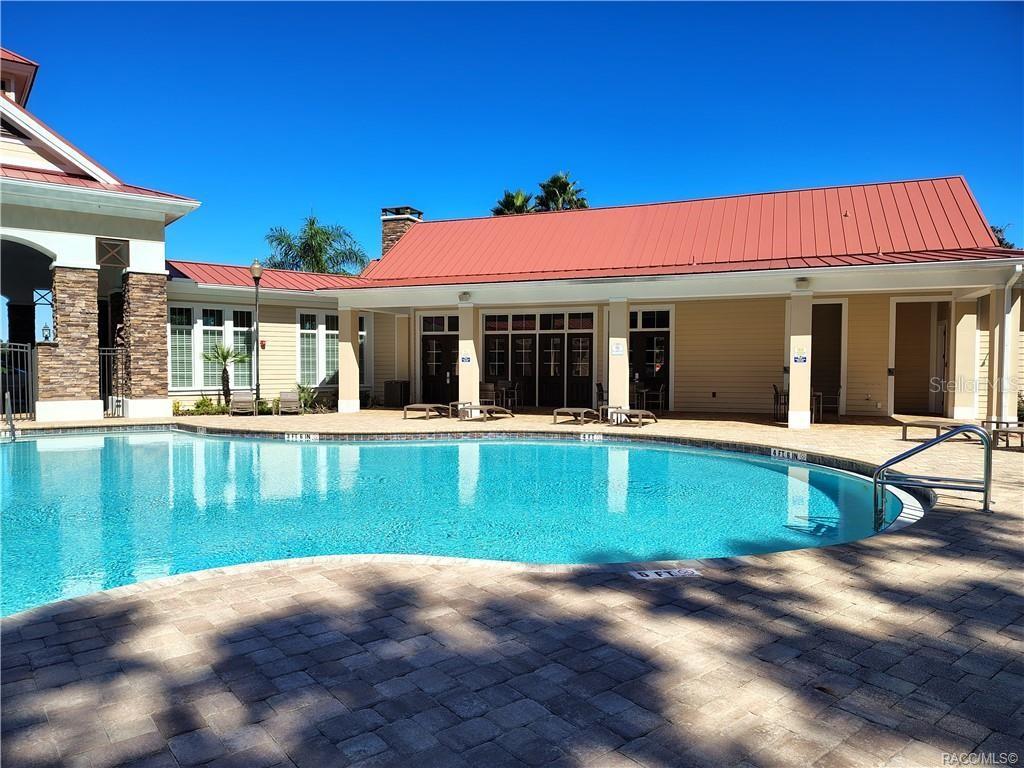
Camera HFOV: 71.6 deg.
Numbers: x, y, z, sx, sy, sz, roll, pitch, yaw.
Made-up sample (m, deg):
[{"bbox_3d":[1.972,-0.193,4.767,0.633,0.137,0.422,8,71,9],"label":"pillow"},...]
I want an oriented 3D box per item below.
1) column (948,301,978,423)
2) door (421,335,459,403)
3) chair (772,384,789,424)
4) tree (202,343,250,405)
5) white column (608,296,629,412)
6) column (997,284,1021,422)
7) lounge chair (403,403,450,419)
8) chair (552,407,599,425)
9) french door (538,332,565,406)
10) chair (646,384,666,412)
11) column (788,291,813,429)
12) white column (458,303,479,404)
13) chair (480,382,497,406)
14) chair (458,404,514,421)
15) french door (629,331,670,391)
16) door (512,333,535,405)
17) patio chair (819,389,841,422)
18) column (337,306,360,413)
[{"bbox_3d":[11.847,-0.612,18.575,0.450,3.050,0.440,1,2,22],"label":"column"},{"bbox_3d":[-2.321,-0.485,25.165,1.850,2.440,0.100,1,2,22],"label":"door"},{"bbox_3d":[7.101,0.473,18.422,0.600,0.900,0.580,1,2,22],"label":"chair"},{"bbox_3d":[-8.801,-0.234,21.850,1.420,2.090,1.420,-1,2,-22],"label":"tree"},{"bbox_3d":[2.749,-0.586,17.980,0.450,3.080,0.450,1,2,22],"label":"white column"},{"bbox_3d":[9.984,-0.460,14.412,0.427,3.020,0.427,1,2,22],"label":"column"},{"bbox_3d":[-2.064,0.726,19.051,0.720,0.360,1.700,1,2,30],"label":"lounge chair"},{"bbox_3d":[1.656,0.769,17.785,0.720,0.360,1.700,1,2,30],"label":"chair"},{"bbox_3d":[1.321,-0.436,23.694,0.930,2.440,0.090,1,2,22],"label":"french door"},{"bbox_3d":[4.135,0.445,20.545,0.600,0.860,0.570,1,2,22],"label":"chair"},{"bbox_3d":[6.442,-0.504,15.842,0.427,3.020,0.427,1,2,22],"label":"column"},{"bbox_3d":[-1.156,-0.638,19.557,0.450,3.080,0.450,1,2,22],"label":"white column"},{"bbox_3d":[-0.825,0.423,21.018,0.570,0.860,0.620,-1,2,-20],"label":"chair"},{"bbox_3d":[-0.638,0.737,18.612,0.700,0.370,1.750,1,2,22],"label":"chair"},{"bbox_3d":[3.958,-0.403,21.999,1.830,2.430,0.100,1,2,22],"label":"french door"},{"bbox_3d":[0.402,-0.447,23.435,0.900,2.430,0.100,1,2,22],"label":"door"},{"bbox_3d":[8.549,0.493,19.170,0.600,0.860,0.570,1,2,22],"label":"patio chair"},{"bbox_3d":[-4.646,-0.639,20.317,0.427,3.020,0.427,1,2,22],"label":"column"}]

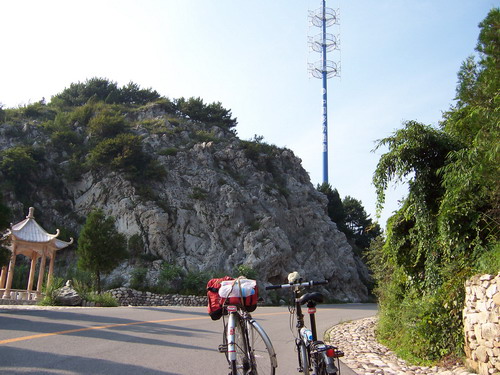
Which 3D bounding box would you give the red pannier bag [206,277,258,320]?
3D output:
[{"bbox_3d":[-0.124,0.807,3.480,0.345,0.290,0.320,-5,-13,7],"label":"red pannier bag"}]

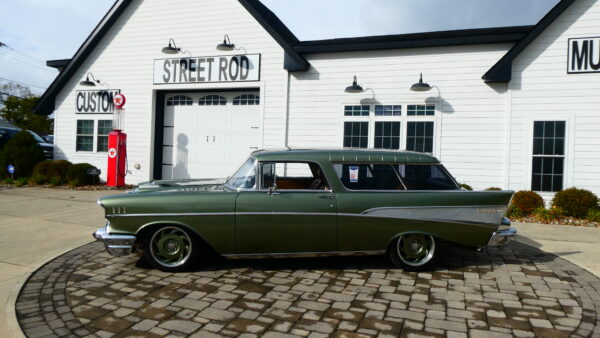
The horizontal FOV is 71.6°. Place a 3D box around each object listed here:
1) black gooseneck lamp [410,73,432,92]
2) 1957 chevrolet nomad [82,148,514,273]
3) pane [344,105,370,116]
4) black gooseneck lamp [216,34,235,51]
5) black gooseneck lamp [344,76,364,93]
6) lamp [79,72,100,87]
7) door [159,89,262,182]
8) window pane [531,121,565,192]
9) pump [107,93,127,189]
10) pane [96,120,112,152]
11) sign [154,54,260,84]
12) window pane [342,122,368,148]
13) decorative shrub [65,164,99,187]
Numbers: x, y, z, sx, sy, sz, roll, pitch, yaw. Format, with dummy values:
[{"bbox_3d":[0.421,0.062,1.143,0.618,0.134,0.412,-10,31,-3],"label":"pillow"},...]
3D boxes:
[{"bbox_3d":[2.913,-2.086,9.990,0.460,0.420,0.680,2,0,19],"label":"black gooseneck lamp"},{"bbox_3d":[0.150,0.497,5.820,5.120,1.460,1.890,2,0,-8],"label":"1957 chevrolet nomad"},{"bbox_3d":[1.481,-1.520,10.846,0.657,0.258,0.050,2,0,19],"label":"pane"},{"bbox_3d":[-2.044,-3.540,11.781,0.470,0.430,0.680,2,0,19],"label":"black gooseneck lamp"},{"bbox_3d":[1.403,-2.132,10.589,0.470,0.430,0.680,2,0,19],"label":"black gooseneck lamp"},{"bbox_3d":[-6.725,-2.846,13.362,0.470,0.430,0.680,2,0,19],"label":"lamp"},{"bbox_3d":[-2.752,-0.955,12.889,3.600,3.000,0.100,2,0,19],"label":"door"},{"bbox_3d":[5.644,-0.295,9.486,0.670,1.614,0.060,2,0,19],"label":"window pane"},{"bbox_3d":[-5.442,-0.861,12.350,0.420,2.780,0.400,2,0,19],"label":"pump"},{"bbox_3d":[-6.288,-1.072,13.514,0.723,1.031,0.060,2,0,19],"label":"pane"},{"bbox_3d":[-2.815,-2.929,12.289,3.570,0.780,0.100,2,0,19],"label":"sign"},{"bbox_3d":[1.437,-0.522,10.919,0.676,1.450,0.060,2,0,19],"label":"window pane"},{"bbox_3d":[-6.700,0.130,12.741,0.900,0.660,0.900,2,0,19],"label":"decorative shrub"}]

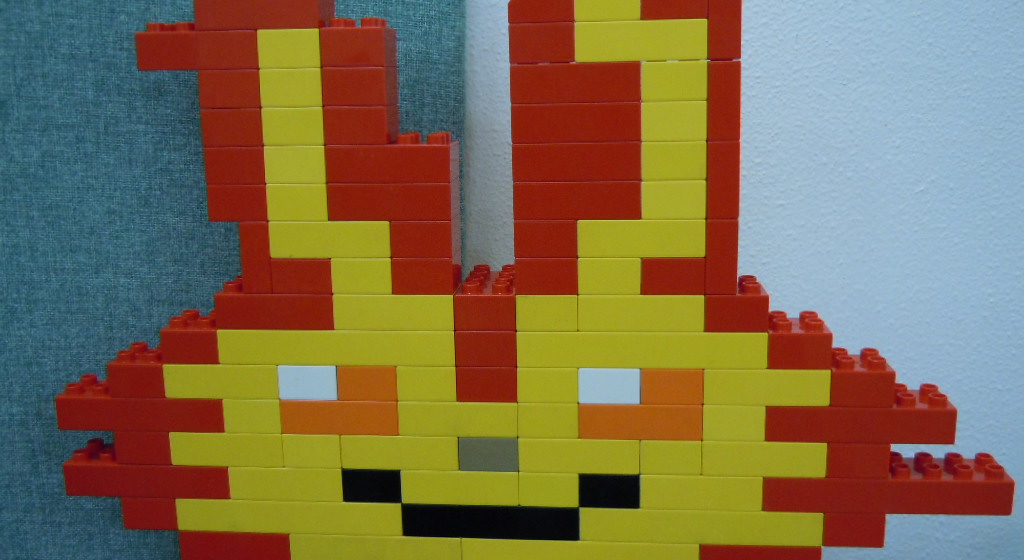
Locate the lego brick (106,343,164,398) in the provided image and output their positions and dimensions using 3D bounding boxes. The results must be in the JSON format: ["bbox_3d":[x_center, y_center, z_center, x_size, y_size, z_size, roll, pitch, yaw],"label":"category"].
[{"bbox_3d":[-0.203,0.050,0.561,0.032,0.024,0.032,0,11,6],"label":"lego brick"}]

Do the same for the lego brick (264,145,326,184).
[{"bbox_3d":[-0.109,-0.063,0.531,0.032,0.021,0.032,0,11,5],"label":"lego brick"}]

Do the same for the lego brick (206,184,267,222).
[{"bbox_3d":[-0.142,-0.044,0.537,0.032,0.021,0.032,0,11,6],"label":"lego brick"}]

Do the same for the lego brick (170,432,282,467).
[{"bbox_3d":[-0.154,0.089,0.566,0.064,0.021,0.032,0,11,5],"label":"lego brick"}]

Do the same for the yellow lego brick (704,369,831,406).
[{"bbox_3d":[0.132,0.052,0.530,0.064,0.021,0.032,0,11,6],"label":"yellow lego brick"}]

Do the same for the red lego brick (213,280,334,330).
[{"bbox_3d":[-0.124,0.012,0.548,0.064,0.023,0.032,0,11,6],"label":"red lego brick"}]

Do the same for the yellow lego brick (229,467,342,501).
[{"bbox_3d":[-0.122,0.108,0.565,0.064,0.020,0.032,0,11,5],"label":"yellow lego brick"}]

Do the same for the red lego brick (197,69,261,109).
[{"bbox_3d":[-0.141,-0.101,0.525,0.032,0.023,0.032,0,11,6],"label":"red lego brick"}]

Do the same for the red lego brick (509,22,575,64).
[{"bbox_3d":[0.017,-0.120,0.506,0.032,0.023,0.032,0,11,6],"label":"red lego brick"}]

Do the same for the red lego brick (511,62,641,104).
[{"bbox_3d":[0.032,-0.101,0.509,0.064,0.021,0.032,0,11,6],"label":"red lego brick"}]

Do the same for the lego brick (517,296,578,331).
[{"bbox_3d":[0.019,0.012,0.532,0.032,0.021,0.032,0,11,6],"label":"lego brick"}]

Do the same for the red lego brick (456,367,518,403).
[{"bbox_3d":[-0.012,0.052,0.545,0.032,0.021,0.032,0,11,6],"label":"red lego brick"}]

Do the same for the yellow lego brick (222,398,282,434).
[{"bbox_3d":[-0.139,0.071,0.561,0.032,0.021,0.032,0,11,5],"label":"yellow lego brick"}]

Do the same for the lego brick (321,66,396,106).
[{"bbox_3d":[-0.077,-0.100,0.518,0.032,0.021,0.032,0,10,6],"label":"lego brick"}]

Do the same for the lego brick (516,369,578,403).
[{"bbox_3d":[0.020,0.052,0.542,0.032,0.021,0.032,0,11,5],"label":"lego brick"}]

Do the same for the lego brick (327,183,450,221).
[{"bbox_3d":[-0.060,-0.043,0.526,0.064,0.021,0.032,0,10,6],"label":"lego brick"}]

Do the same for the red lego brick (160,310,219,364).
[{"bbox_3d":[-0.171,0.032,0.557,0.032,0.024,0.032,0,11,5],"label":"red lego brick"}]

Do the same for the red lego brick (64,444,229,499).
[{"bbox_3d":[-0.201,0.106,0.572,0.096,0.024,0.032,0,11,6],"label":"red lego brick"}]

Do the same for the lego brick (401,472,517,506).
[{"bbox_3d":[-0.026,0.107,0.554,0.064,0.021,0.032,0,11,6],"label":"lego brick"}]

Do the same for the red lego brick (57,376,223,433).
[{"bbox_3d":[-0.202,0.069,0.567,0.096,0.023,0.032,0,11,6],"label":"red lego brick"}]

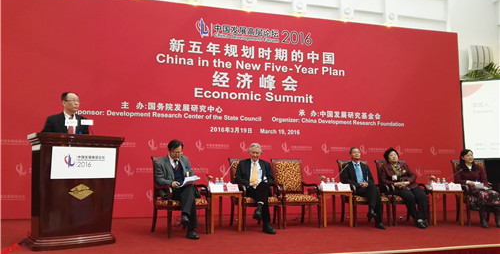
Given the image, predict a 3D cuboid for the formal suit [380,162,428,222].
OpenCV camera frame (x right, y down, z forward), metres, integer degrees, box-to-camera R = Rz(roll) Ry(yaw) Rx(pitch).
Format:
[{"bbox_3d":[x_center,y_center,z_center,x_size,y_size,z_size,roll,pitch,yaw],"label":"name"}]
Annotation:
[{"bbox_3d":[2.550,1.037,6.152,0.560,0.900,0.750,2,-8,-12],"label":"formal suit"}]

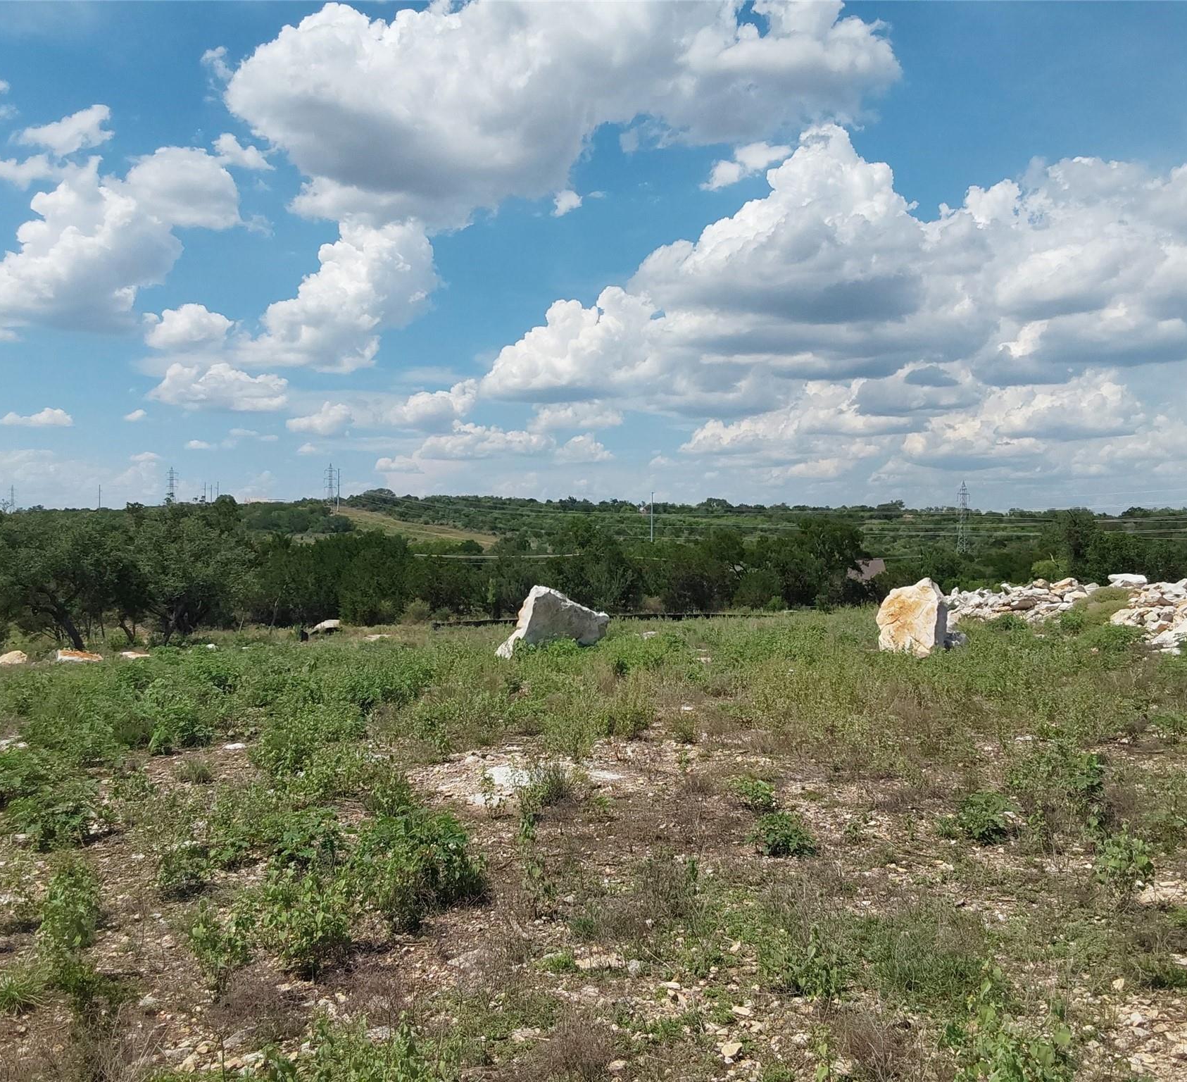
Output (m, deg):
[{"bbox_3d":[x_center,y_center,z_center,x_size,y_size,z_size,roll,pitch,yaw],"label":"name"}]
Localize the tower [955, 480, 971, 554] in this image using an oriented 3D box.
[{"bbox_3d":[133.172,-7.707,420.000,4.800,28.000,4.600,0,1,18],"label":"tower"}]

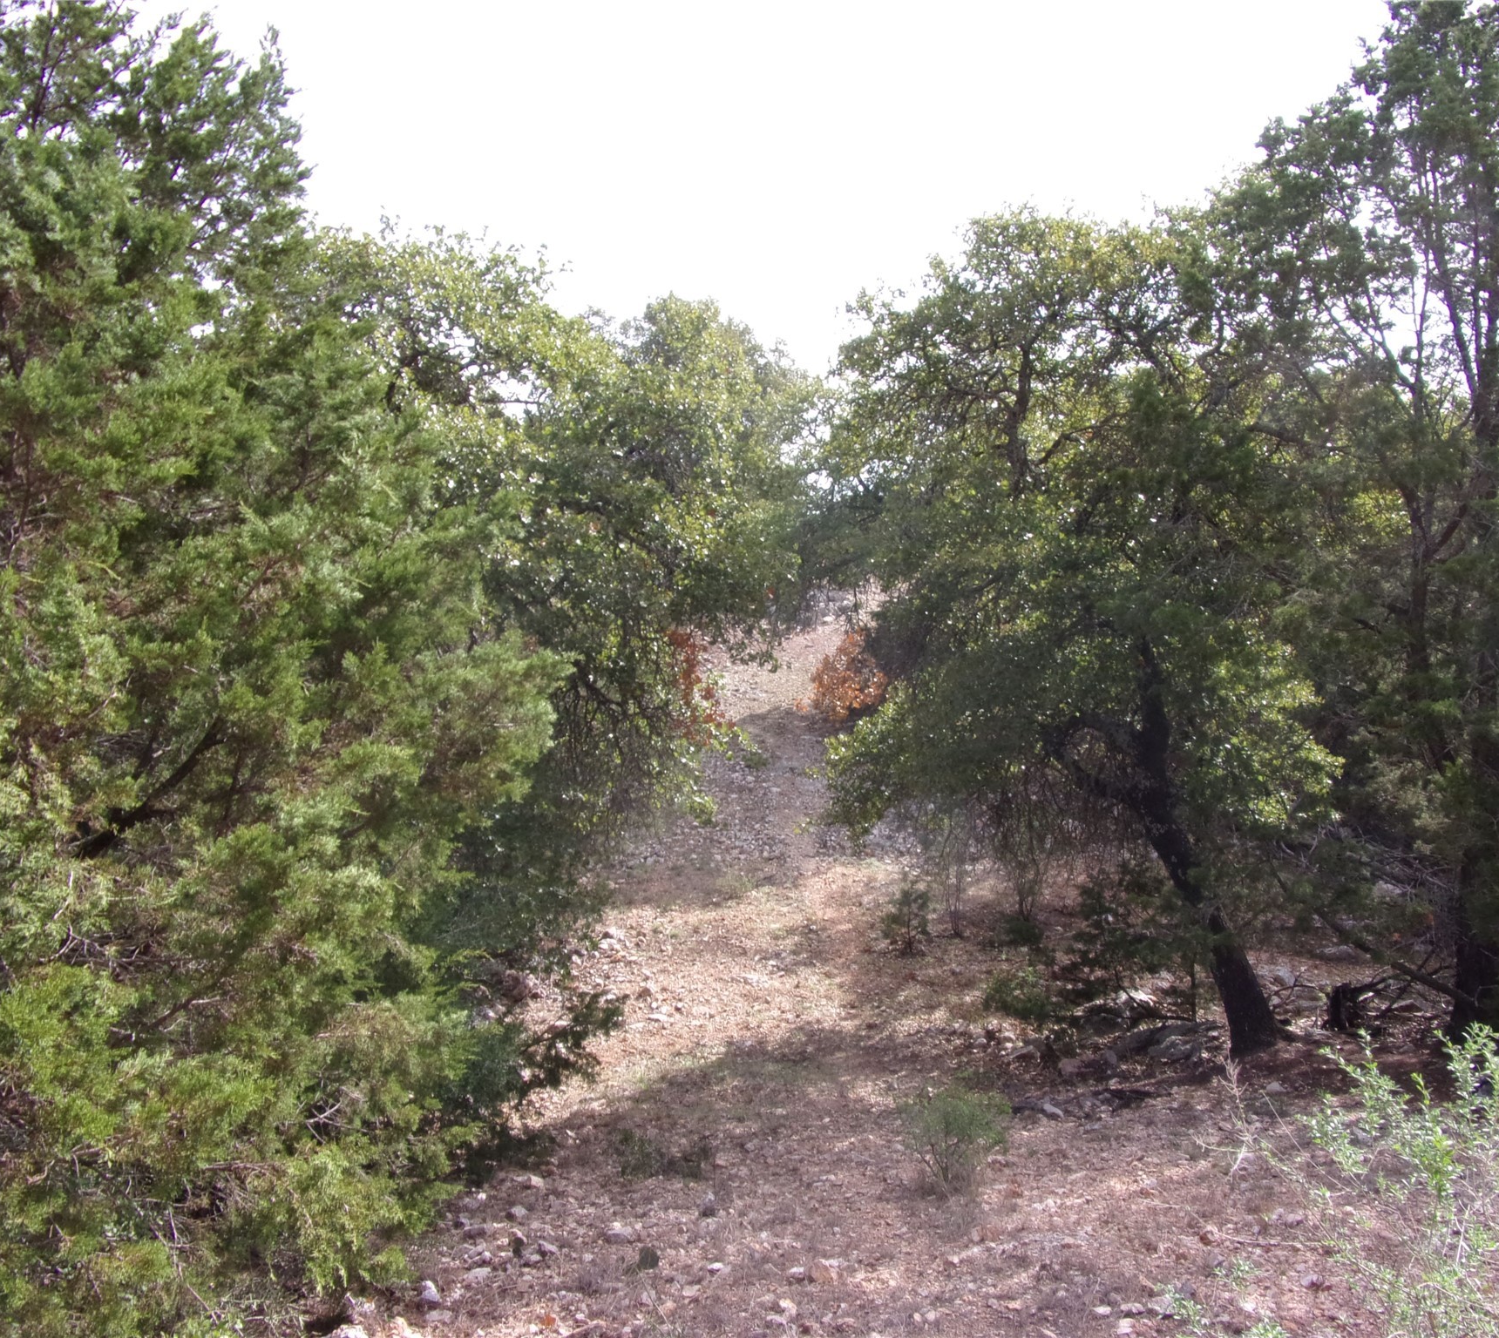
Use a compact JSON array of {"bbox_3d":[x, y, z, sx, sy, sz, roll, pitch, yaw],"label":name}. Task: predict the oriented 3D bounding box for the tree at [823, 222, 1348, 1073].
[{"bbox_3d":[2.120,-0.210,8.000,3.400,5.400,3.300,0,2,0],"label":"tree"}]

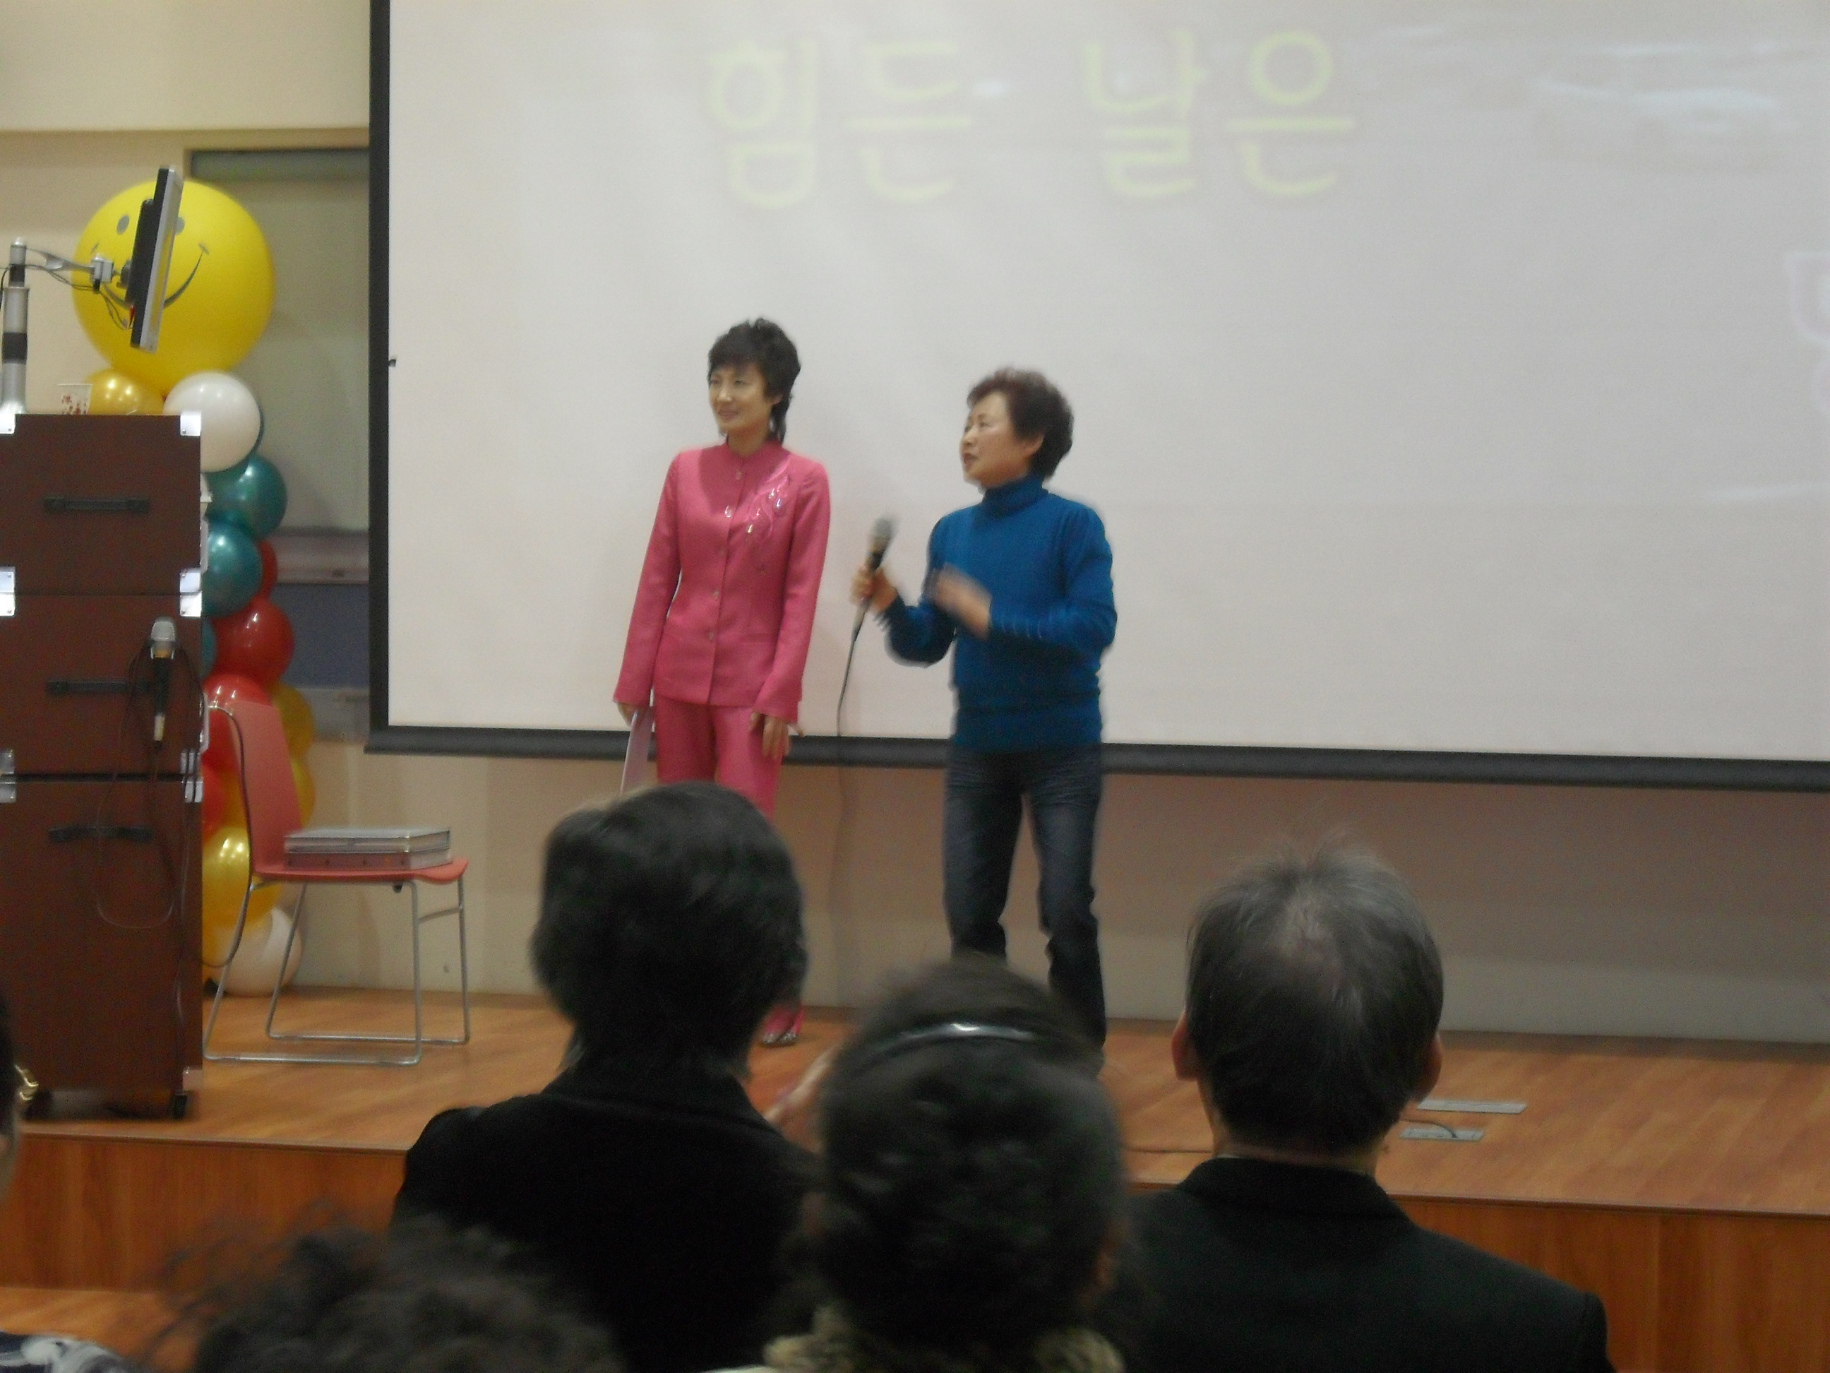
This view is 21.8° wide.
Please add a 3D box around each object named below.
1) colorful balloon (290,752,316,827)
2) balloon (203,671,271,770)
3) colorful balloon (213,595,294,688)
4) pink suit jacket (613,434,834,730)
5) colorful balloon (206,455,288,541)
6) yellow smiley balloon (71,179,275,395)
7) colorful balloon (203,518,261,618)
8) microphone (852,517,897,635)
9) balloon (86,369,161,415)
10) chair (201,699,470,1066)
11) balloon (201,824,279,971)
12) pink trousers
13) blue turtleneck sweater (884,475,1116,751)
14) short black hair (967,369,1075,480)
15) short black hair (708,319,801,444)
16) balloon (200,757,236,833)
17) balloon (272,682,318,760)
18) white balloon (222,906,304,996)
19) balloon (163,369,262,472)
[{"bbox_3d":[-1.639,0.274,12.080,0.245,0.245,0.245,0,2,-9],"label":"colorful balloon"},{"bbox_3d":[-1.732,0.088,11.920,0.245,0.250,0.245,0,2,-9],"label":"balloon"},{"bbox_3d":[-1.682,-0.110,12.050,0.235,0.240,0.235,0,2,-9],"label":"colorful balloon"},{"bbox_3d":[-0.455,-0.246,11.300,0.470,0.670,0.270,1,2,15],"label":"pink suit jacket"},{"bbox_3d":[-1.710,-0.484,12.150,0.220,0.225,0.220,0,2,0],"label":"colorful balloon"},{"bbox_3d":[-1.875,-1.010,12.020,0.515,0.540,0.510,1,2,6],"label":"yellow smiley balloon"},{"bbox_3d":[-1.755,-0.295,11.920,0.245,0.250,0.245,0,2,-9],"label":"colorful balloon"},{"bbox_3d":[-0.089,-0.244,10.350,0.050,0.245,0.050,14,6,0],"label":"microphone"},{"bbox_3d":[-1.994,-0.689,11.970,0.250,0.245,0.250,0,2,-9],"label":"balloon"},{"bbox_3d":[-1.301,0.432,10.812,0.520,0.800,0.480,1,2,7],"label":"chair"},{"bbox_3d":[-1.714,0.492,11.920,0.255,0.270,0.255,0,2,-9],"label":"balloon"},{"bbox_3d":[-0.457,0.389,11.300,0.360,0.870,0.250,1,2,15],"label":"pink trousers"},{"bbox_3d":[0.195,-0.166,10.720,0.460,0.630,0.360,2,3,38],"label":"blue turtleneck sweater"},{"bbox_3d":[0.237,-0.593,10.750,0.250,0.250,0.210,-1,3,-35],"label":"short black hair"},{"bbox_3d":[-0.375,-0.714,11.150,0.200,0.285,0.220,2,3,37],"label":"short black hair"},{"bbox_3d":[-1.827,0.278,12.100,0.220,0.220,0.220,0,2,0],"label":"balloon"},{"bbox_3d":[-1.641,0.086,12.200,0.225,0.230,0.225,0,2,0],"label":"balloon"},{"bbox_3d":[-1.670,0.672,12.120,0.230,0.230,0.230,0,2,0],"label":"white balloon"},{"bbox_3d":[-1.778,-0.672,12.050,0.245,0.250,0.245,0,2,0],"label":"balloon"}]

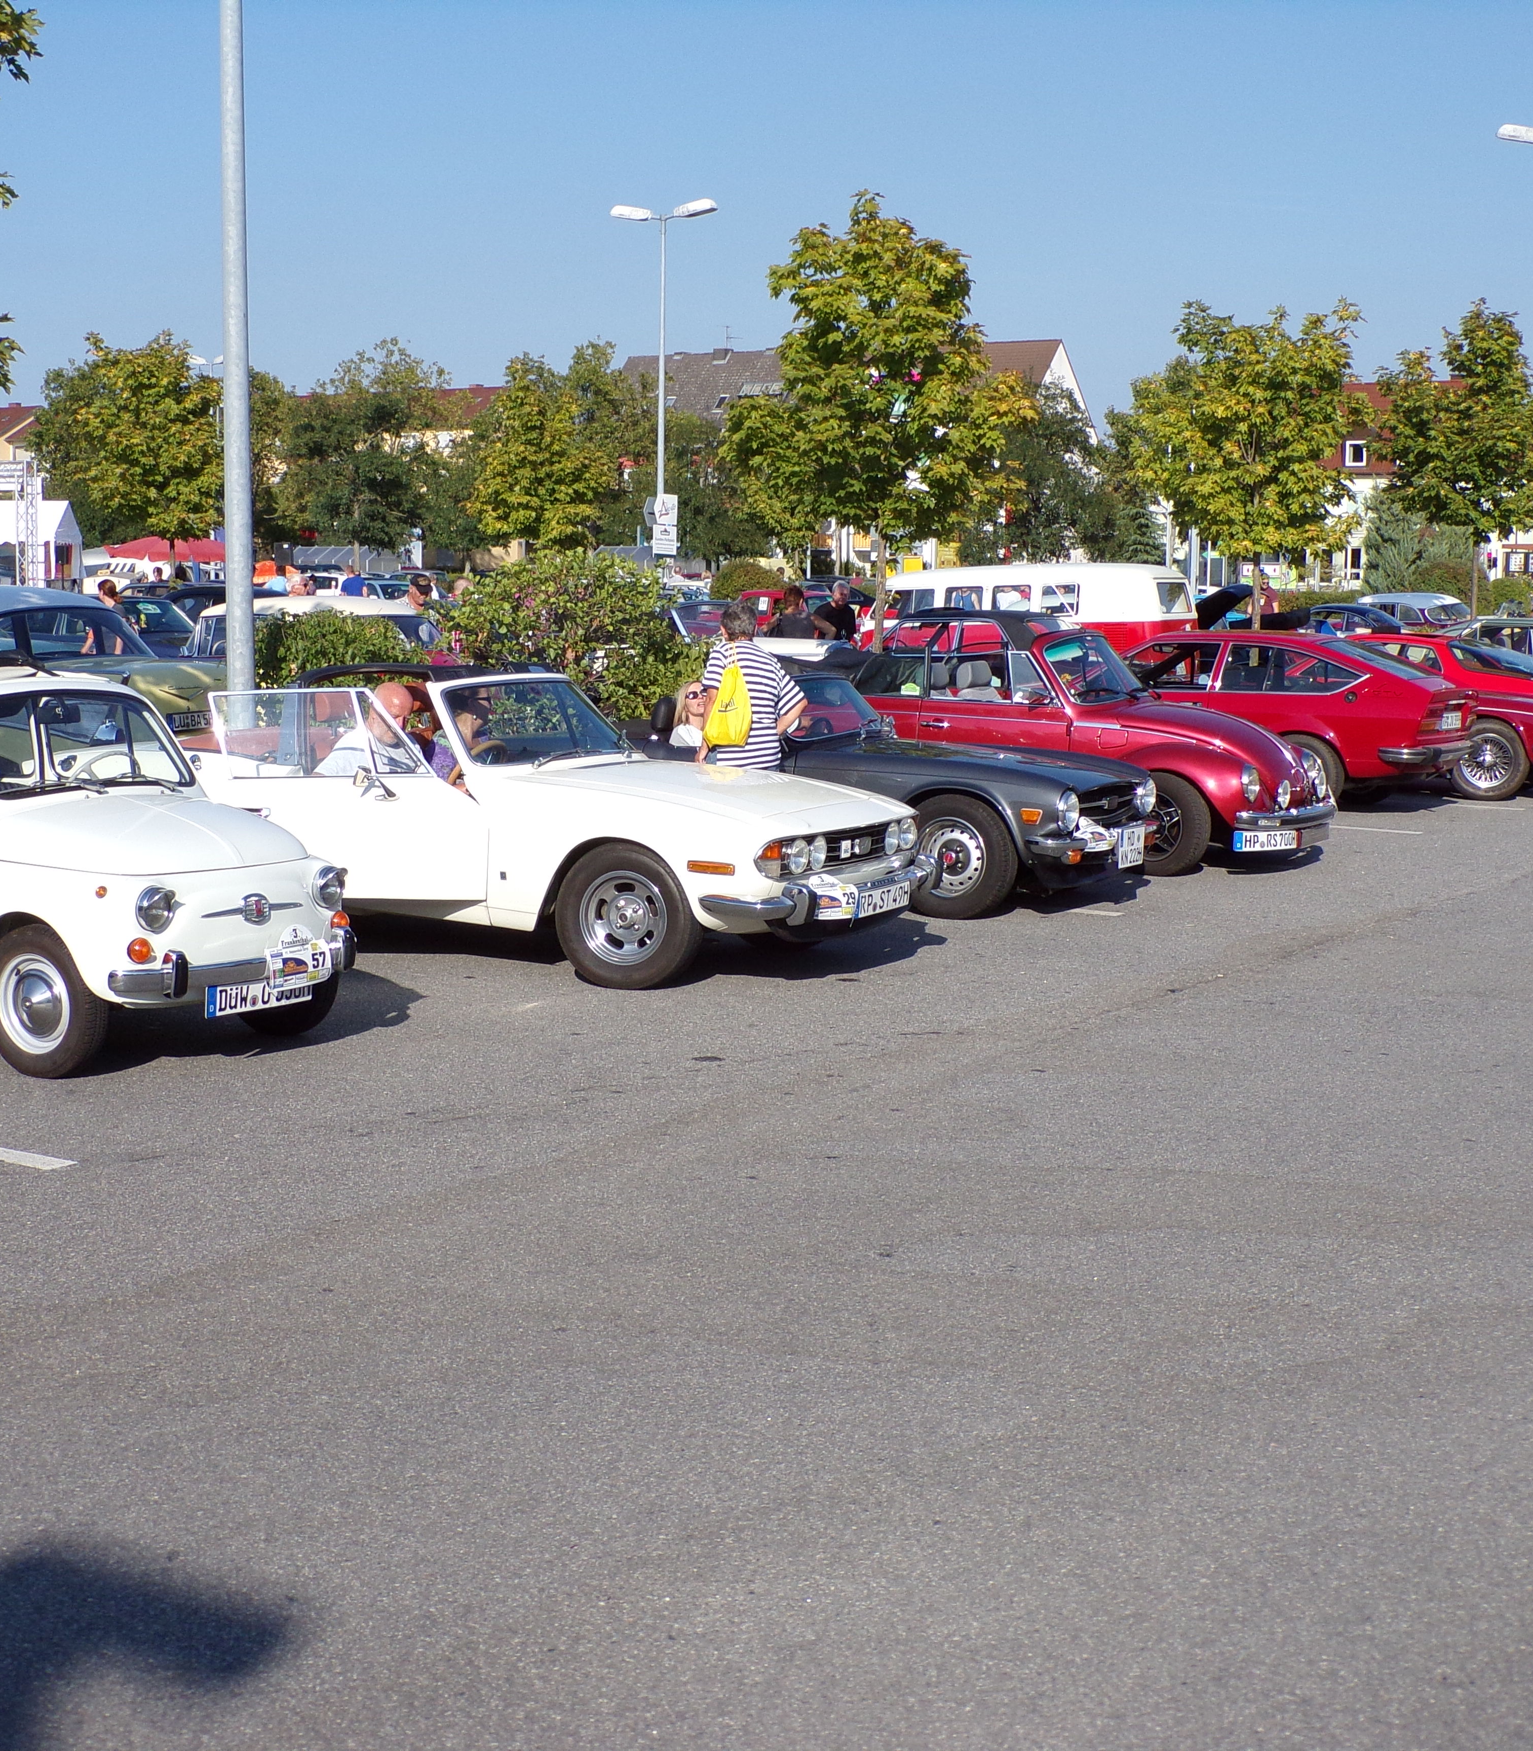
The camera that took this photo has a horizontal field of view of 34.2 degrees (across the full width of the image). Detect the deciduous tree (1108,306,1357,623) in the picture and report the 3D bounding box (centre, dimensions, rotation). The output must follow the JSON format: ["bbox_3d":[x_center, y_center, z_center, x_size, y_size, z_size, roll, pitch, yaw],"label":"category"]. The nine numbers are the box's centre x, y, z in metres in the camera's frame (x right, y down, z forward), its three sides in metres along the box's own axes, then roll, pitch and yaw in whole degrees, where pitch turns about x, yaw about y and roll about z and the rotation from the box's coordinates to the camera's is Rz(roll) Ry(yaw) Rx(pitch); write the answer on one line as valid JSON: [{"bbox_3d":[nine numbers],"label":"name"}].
[{"bbox_3d":[5.694,-4.171,29.226,2.900,5.040,2.900,4,8,33],"label":"deciduous tree"}]

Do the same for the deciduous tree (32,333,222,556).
[{"bbox_3d":[-9.496,-5.502,38.237,2.900,5.520,2.900,4,8,33],"label":"deciduous tree"}]

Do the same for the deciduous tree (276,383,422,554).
[{"bbox_3d":[-10.554,-8.971,63.043,3.500,6.820,3.500,4,8,33],"label":"deciduous tree"}]

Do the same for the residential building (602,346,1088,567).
[{"bbox_3d":[2.746,-15.386,100.301,19.500,11.300,10.500,3,7,26],"label":"residential building"}]

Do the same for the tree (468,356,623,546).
[{"bbox_3d":[-4.185,-6.615,46.364,2.900,5.950,2.900,0,6,0],"label":"tree"}]

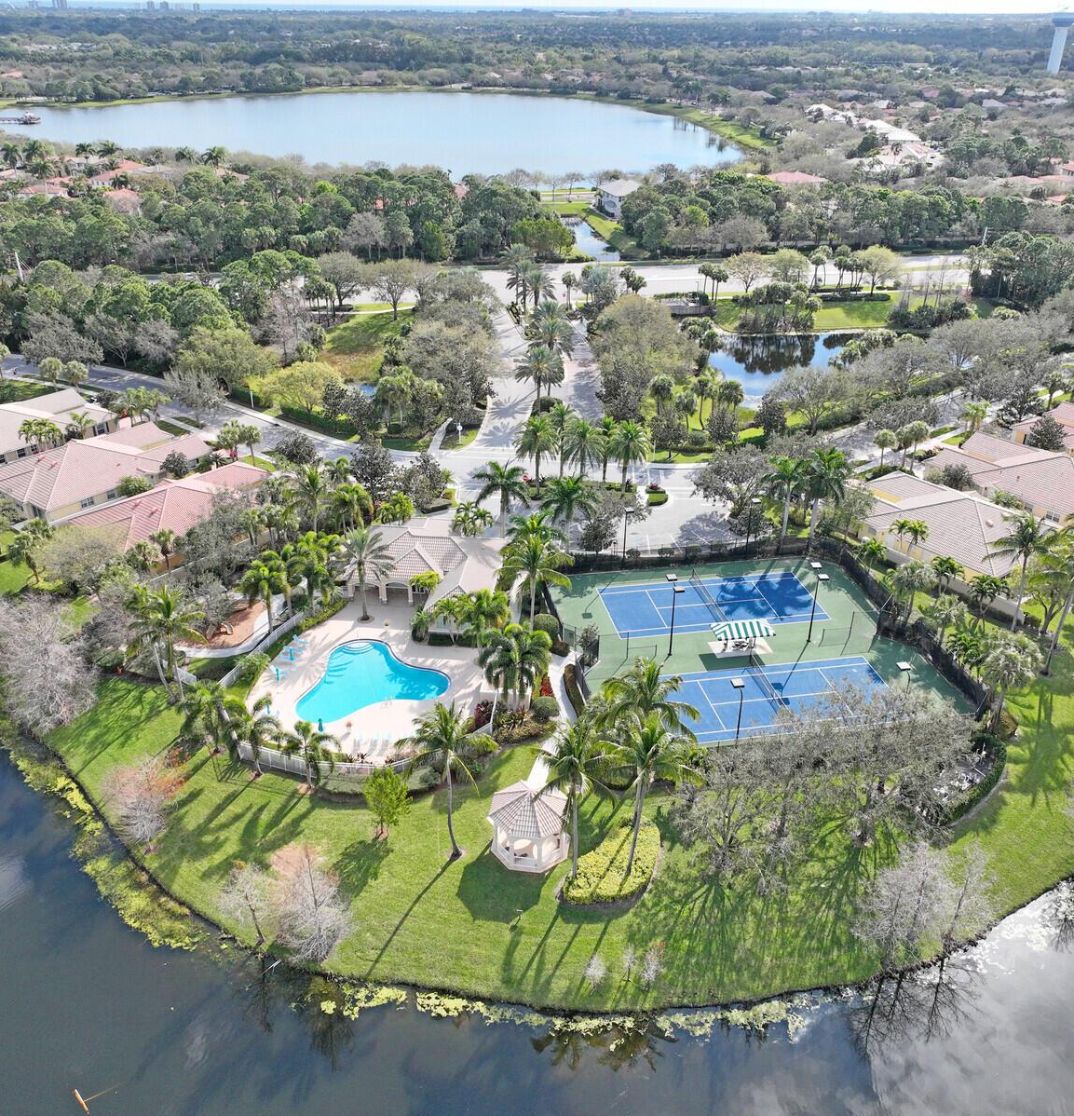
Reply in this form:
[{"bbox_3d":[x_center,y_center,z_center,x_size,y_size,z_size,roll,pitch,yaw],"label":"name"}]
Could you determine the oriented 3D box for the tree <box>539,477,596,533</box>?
[{"bbox_3d":[3.797,-4.905,124.646,6.950,9.825,6.950,1,28,0],"label":"tree"}]

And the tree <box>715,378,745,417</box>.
[{"bbox_3d":[31.374,-24.989,165.131,4.300,7.600,4.300,1,28,0],"label":"tree"}]

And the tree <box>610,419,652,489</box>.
[{"bbox_3d":[12.483,-13.307,139.756,5.909,10.554,5.909,1,28,0],"label":"tree"}]

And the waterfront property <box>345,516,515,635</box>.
[{"bbox_3d":[-12.404,0.319,118.588,18.300,6.200,21.800,3,28,5],"label":"waterfront property"}]

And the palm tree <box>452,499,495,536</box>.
[{"bbox_3d":[-7.739,-3.755,125.586,5.200,6.700,5.200,0,28,0],"label":"palm tree"}]

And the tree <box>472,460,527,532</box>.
[{"bbox_3d":[-4.446,-6.960,127.748,6.400,10.300,6.400,-1,28,-2],"label":"tree"}]

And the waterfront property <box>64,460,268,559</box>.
[{"bbox_3d":[-43.236,-6.838,130.796,17.400,6.700,25.300,20,34,31],"label":"waterfront property"}]

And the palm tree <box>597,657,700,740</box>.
[{"bbox_3d":[8.389,14.800,80.790,7.770,16.450,7.770,0,28,0],"label":"palm tree"}]

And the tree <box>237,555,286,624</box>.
[{"bbox_3d":[-28.576,4.199,108.575,4.800,8.590,4.600,1,28,0],"label":"tree"}]

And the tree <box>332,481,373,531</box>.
[{"bbox_3d":[-23.042,-6.025,129.159,4.700,7.000,4.700,-5,29,-10],"label":"tree"}]

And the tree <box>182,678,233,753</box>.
[{"bbox_3d":[-28.926,14.175,91.428,4.500,7.280,4.400,1,28,0],"label":"tree"}]

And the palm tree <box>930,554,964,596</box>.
[{"bbox_3d":[46.069,2.275,116.733,4.058,5.401,4.058,1,28,0],"label":"palm tree"}]

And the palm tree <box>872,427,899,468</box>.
[{"bbox_3d":[49.971,-15.460,148.822,3.400,6.240,3.400,10,30,17],"label":"palm tree"}]

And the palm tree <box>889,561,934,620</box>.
[{"bbox_3d":[40.201,4.086,111.040,4.800,7.620,4.700,1,28,0],"label":"palm tree"}]

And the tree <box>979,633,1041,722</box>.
[{"bbox_3d":[42.704,11.073,95.097,5.350,10.070,5.350,0,28,0],"label":"tree"}]

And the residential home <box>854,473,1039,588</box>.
[{"bbox_3d":[50.604,-5.459,129.732,17.100,6.700,25.500,-20,34,-33],"label":"residential home"}]

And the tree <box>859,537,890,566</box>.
[{"bbox_3d":[40.186,-0.487,123.377,3.600,3.970,3.500,1,28,0],"label":"tree"}]

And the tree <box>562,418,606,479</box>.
[{"bbox_3d":[6.153,-13.119,138.865,6.031,10.946,6.031,1,28,0],"label":"tree"}]

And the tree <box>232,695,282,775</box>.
[{"bbox_3d":[-23.575,15.300,87.966,4.200,8.310,4.200,0,28,0],"label":"tree"}]

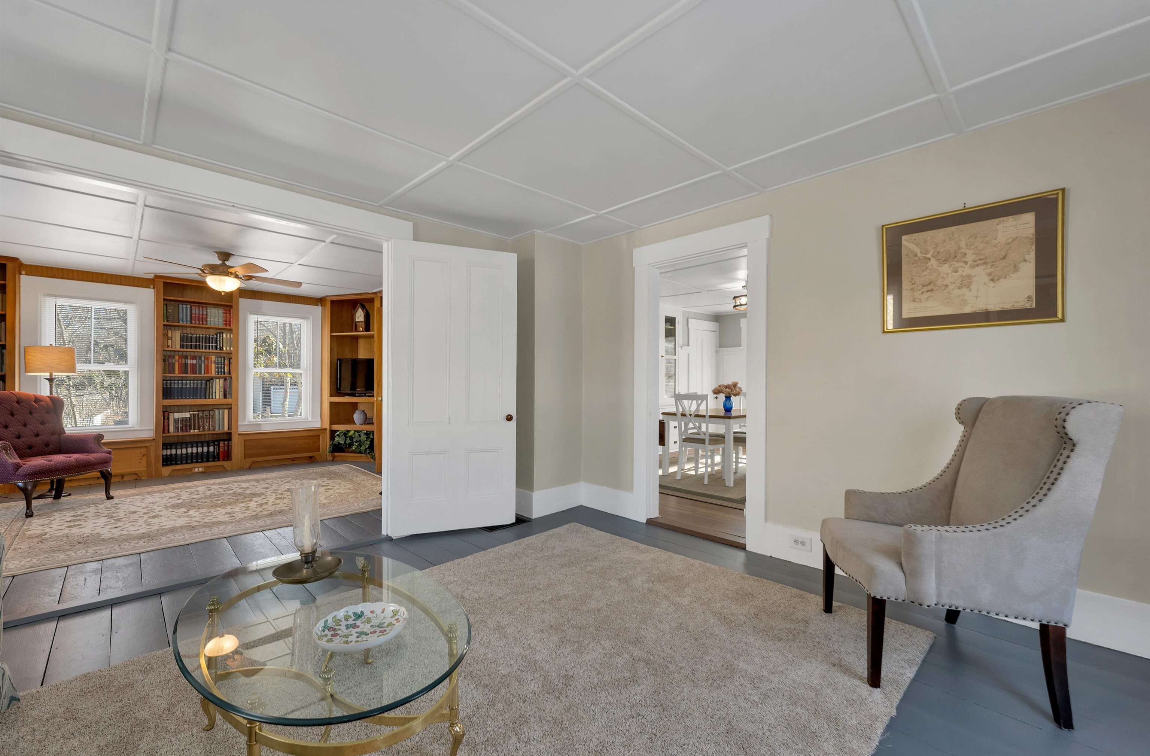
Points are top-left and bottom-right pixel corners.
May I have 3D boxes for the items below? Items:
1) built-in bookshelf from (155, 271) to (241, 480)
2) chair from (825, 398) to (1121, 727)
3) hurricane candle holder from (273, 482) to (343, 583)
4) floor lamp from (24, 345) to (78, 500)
[{"bbox_3d":[-4.648,-0.012,5.512,0.280,2.335,0.785,0,-1,45],"label":"built-in bookshelf"},{"bbox_3d":[1.509,0.615,1.853,0.735,1.080,0.690,0,0,14],"label":"chair"},{"bbox_3d":[-0.971,0.554,1.631,0.220,0.332,0.220,0,-1,45],"label":"hurricane candle holder"},{"bbox_3d":[-5.106,0.412,4.366,0.340,1.473,0.340,0,-1,45],"label":"floor lamp"}]

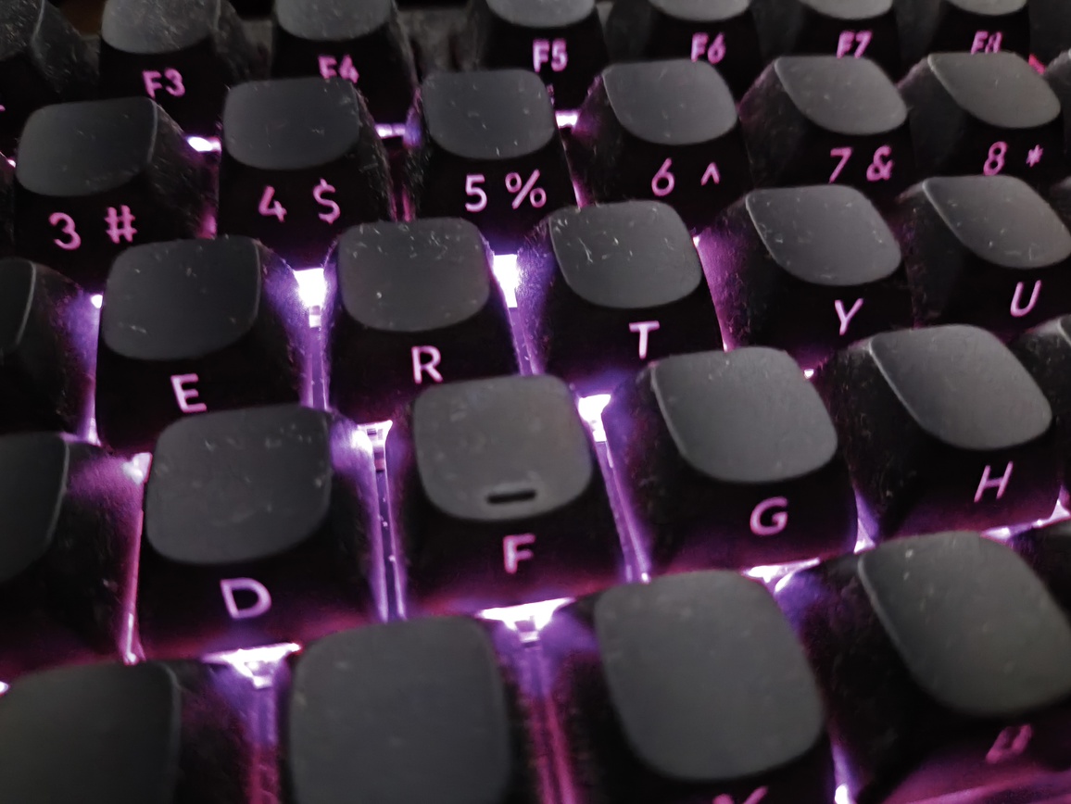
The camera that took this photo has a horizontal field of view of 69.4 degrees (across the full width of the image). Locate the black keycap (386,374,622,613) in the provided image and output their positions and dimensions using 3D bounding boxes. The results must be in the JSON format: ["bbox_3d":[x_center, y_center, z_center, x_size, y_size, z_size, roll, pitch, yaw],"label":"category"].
[{"bbox_3d":[-0.003,0.006,0.061,0.018,0.010,0.018,-7,56,-9],"label":"black keycap"}]

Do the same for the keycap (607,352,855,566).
[{"bbox_3d":[0.016,0.004,0.063,0.018,0.009,0.018,-7,58,-9],"label":"keycap"}]

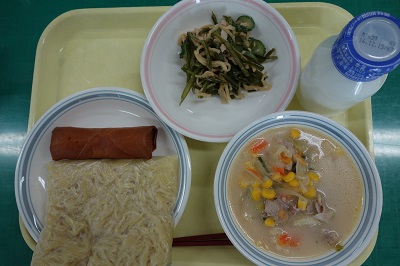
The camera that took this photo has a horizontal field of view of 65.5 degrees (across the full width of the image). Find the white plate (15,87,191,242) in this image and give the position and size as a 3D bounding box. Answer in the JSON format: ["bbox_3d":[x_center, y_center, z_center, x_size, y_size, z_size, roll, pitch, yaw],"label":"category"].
[{"bbox_3d":[-0.096,0.044,0.327,0.177,0.038,0.177,0,79,2],"label":"white plate"}]

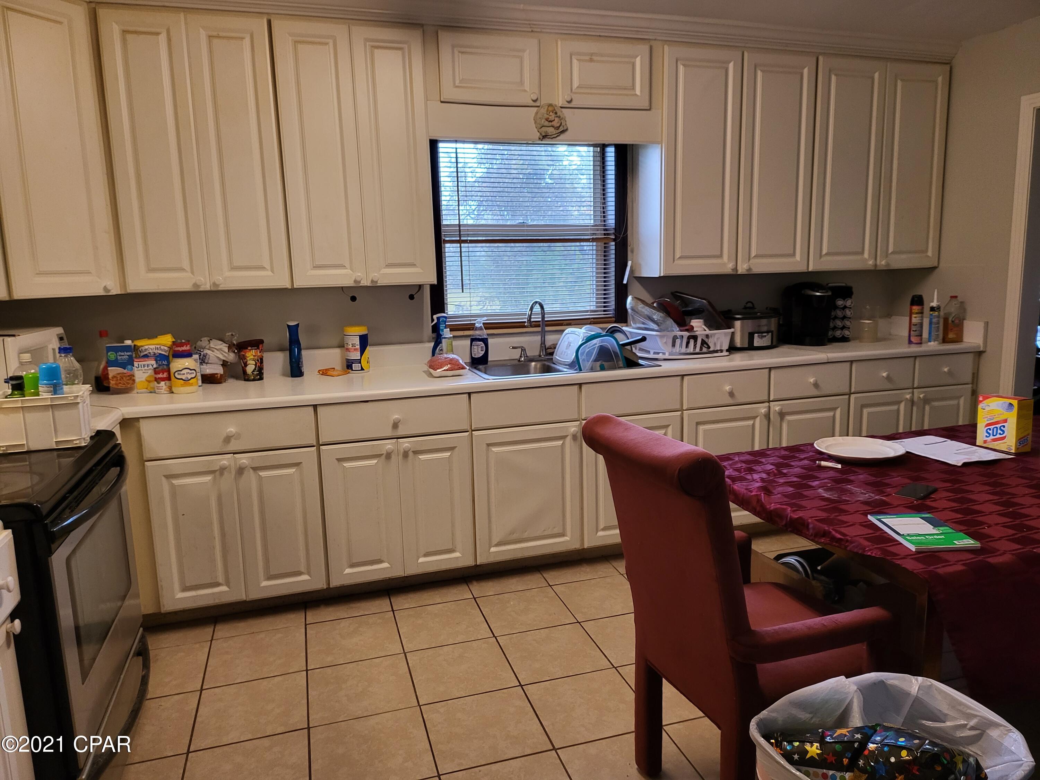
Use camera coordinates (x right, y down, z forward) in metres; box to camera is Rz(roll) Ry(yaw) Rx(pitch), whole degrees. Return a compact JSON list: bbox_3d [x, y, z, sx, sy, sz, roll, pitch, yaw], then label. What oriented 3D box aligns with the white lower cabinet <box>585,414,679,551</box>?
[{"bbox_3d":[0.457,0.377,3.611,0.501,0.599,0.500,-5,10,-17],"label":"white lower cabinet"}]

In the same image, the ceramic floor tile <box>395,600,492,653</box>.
[{"bbox_3d":[-0.301,0.909,2.789,0.330,0.010,0.330,-5,10,-17],"label":"ceramic floor tile"}]

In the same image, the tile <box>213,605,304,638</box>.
[{"bbox_3d":[-1.018,0.919,2.846,0.330,0.010,0.191,-5,10,-17],"label":"tile"}]

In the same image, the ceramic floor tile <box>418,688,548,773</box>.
[{"bbox_3d":[-0.105,1.010,2.155,0.330,0.010,0.330,-5,10,-18],"label":"ceramic floor tile"}]

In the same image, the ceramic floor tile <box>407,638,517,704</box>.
[{"bbox_3d":[-0.203,0.988,2.550,0.339,0.012,0.339,-5,10,-17],"label":"ceramic floor tile"}]

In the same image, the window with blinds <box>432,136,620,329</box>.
[{"bbox_3d":[0.058,-0.781,3.603,0.982,0.945,0.074,-5,10,-17],"label":"window with blinds"}]

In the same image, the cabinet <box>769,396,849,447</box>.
[{"bbox_3d":[1.316,0.290,3.809,0.451,0.585,0.616,-5,10,-17],"label":"cabinet"}]

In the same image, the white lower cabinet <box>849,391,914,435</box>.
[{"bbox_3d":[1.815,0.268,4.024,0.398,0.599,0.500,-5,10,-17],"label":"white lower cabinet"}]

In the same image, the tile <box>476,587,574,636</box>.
[{"bbox_3d":[0.020,0.883,2.882,0.330,0.010,0.330,-5,10,-18],"label":"tile"}]

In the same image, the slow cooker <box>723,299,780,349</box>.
[{"bbox_3d":[1.236,-0.352,3.865,0.382,0.248,0.261,-5,10,-17],"label":"slow cooker"}]

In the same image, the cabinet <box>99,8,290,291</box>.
[{"bbox_3d":[-1.300,-0.937,2.957,0.606,1.045,0.311,-5,10,-17],"label":"cabinet"}]

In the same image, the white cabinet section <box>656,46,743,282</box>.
[{"bbox_3d":[0.842,-1.114,3.629,0.418,1.055,0.290,-5,10,-17],"label":"white cabinet section"}]

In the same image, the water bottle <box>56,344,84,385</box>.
[{"bbox_3d":[-1.377,-0.011,2.213,0.083,0.246,0.083,-5,10,-17],"label":"water bottle"}]

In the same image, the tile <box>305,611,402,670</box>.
[{"bbox_3d":[-0.621,0.934,2.692,0.330,0.010,0.330,-5,10,-17],"label":"tile"}]

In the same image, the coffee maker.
[{"bbox_3d":[1.536,-0.415,3.868,0.250,0.328,0.320,-2,10,-1],"label":"coffee maker"}]

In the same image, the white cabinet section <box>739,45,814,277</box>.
[{"bbox_3d":[1.248,-1.146,3.751,0.424,1.055,0.290,-5,10,-17],"label":"white cabinet section"}]

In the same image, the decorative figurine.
[{"bbox_3d":[0.137,-1.185,3.173,0.148,0.155,0.030,-5,10,-17],"label":"decorative figurine"}]

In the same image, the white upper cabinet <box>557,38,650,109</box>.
[{"bbox_3d":[0.354,-1.486,3.492,0.462,0.295,0.300,-5,10,-17],"label":"white upper cabinet"}]

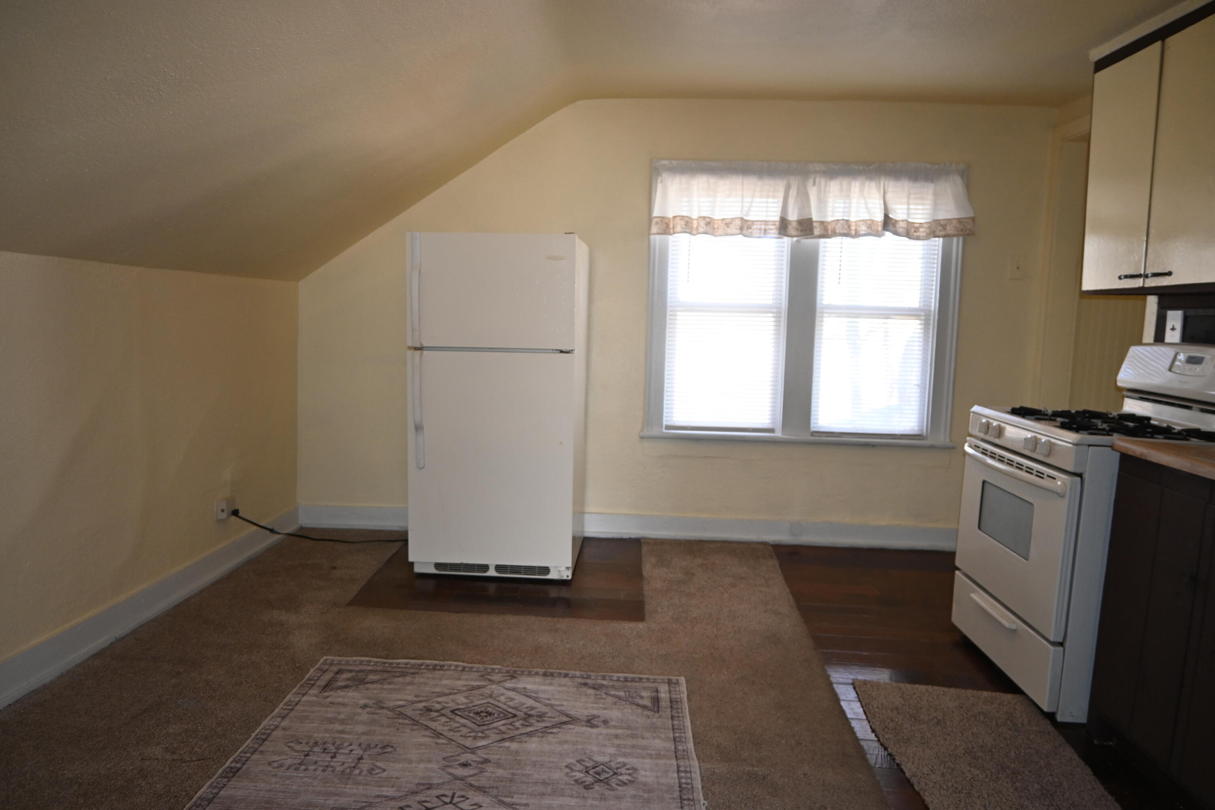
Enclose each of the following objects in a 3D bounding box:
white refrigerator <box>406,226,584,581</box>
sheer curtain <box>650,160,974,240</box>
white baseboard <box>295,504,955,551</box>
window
[{"bbox_3d":[-0.519,-0.008,4.052,0.767,1.610,0.750,2,6,2],"label":"white refrigerator"},{"bbox_3d":[1.075,-1.080,4.279,1.681,0.397,0.090,2,6,2],"label":"sheer curtain"},{"bbox_3d":[0.128,0.695,4.588,3.839,0.139,0.028,2,6,2],"label":"white baseboard"},{"bbox_3d":[1.076,-0.522,4.418,1.692,1.476,0.100,2,6,2],"label":"window"}]

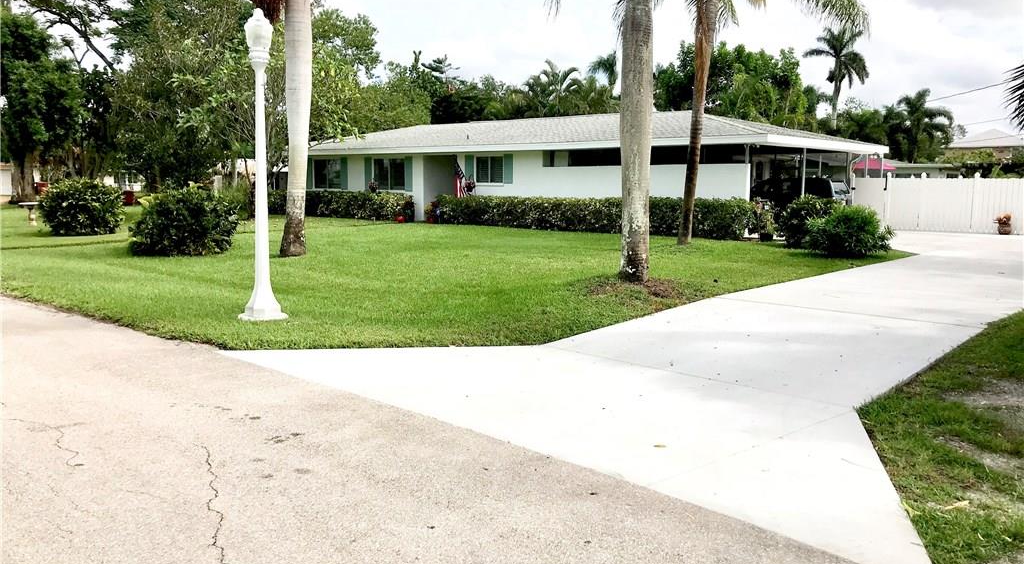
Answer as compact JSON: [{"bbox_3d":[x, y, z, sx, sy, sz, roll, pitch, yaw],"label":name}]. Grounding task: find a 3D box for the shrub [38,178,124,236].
[{"bbox_3d":[-12.584,-2.221,24.313,2.450,1.620,2.300,0,7,0],"label":"shrub"}]

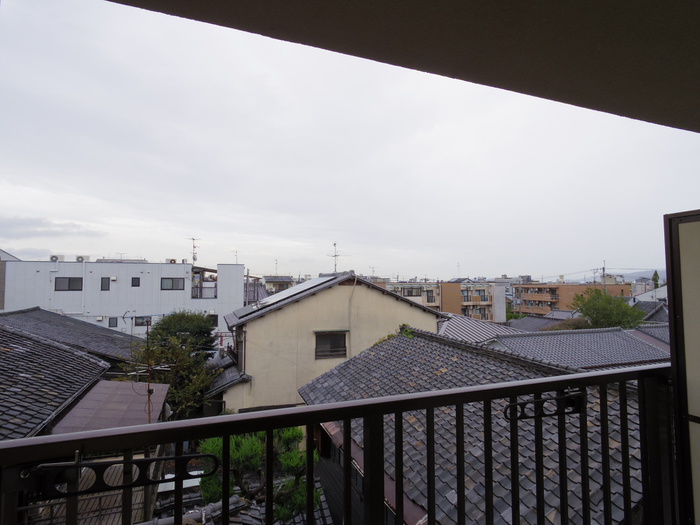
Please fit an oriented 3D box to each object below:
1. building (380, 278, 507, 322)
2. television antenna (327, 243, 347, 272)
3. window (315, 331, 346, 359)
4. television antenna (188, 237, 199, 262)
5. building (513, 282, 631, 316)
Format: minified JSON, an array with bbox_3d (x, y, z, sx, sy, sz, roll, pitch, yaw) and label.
[{"bbox_3d":[12.545,7.437,54.689,21.954,8.200,9.500,1,-3,-17],"label":"building"},{"bbox_3d":[-0.658,-0.228,17.400,1.150,1.500,1.000,1,-3,-20],"label":"television antenna"},{"bbox_3d":[-0.818,3.701,15.200,1.390,1.200,0.200,1,-3,-20],"label":"window"},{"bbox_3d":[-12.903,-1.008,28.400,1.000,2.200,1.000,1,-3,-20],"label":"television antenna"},{"bbox_3d":[52.652,9.217,82.092,21.332,8.000,13.093,1,-3,-16],"label":"building"}]

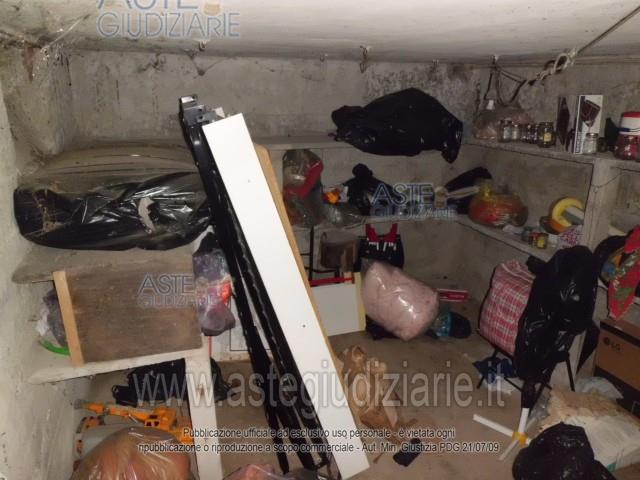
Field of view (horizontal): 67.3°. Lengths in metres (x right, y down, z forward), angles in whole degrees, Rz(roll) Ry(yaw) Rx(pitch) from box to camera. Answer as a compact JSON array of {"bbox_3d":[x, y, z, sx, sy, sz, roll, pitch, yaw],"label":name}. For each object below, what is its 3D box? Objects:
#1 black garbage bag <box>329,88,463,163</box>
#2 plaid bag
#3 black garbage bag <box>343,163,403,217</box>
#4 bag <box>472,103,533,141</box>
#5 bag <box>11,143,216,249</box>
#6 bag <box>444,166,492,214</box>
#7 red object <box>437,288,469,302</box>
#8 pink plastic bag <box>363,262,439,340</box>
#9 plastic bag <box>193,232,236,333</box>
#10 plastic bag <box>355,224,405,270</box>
[{"bbox_3d":[0.451,-0.692,2.939,0.720,0.400,0.380,-6,17,-15],"label":"black garbage bag"},{"bbox_3d":[1.043,0.346,2.649,0.150,0.460,0.310,-5,16,-15],"label":"plaid bag"},{"bbox_3d":[0.360,-0.357,3.385,0.390,0.370,0.290,-5,17,-17],"label":"black garbage bag"},{"bbox_3d":[1.115,-0.729,2.938,0.250,0.200,0.310,-6,17,-15],"label":"bag"},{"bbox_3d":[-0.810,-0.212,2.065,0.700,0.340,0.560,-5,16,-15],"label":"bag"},{"bbox_3d":[1.119,-0.375,3.633,0.306,0.347,0.280,-5,17,-17],"label":"bag"},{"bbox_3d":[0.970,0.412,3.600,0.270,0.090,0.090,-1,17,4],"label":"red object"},{"bbox_3d":[0.526,0.380,3.273,0.470,0.460,0.350,-1,15,-1],"label":"pink plastic bag"},{"bbox_3d":[-0.454,0.188,2.005,0.190,0.435,0.200,-5,17,-17],"label":"plastic bag"},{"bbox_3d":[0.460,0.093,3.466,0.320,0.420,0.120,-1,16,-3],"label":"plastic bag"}]

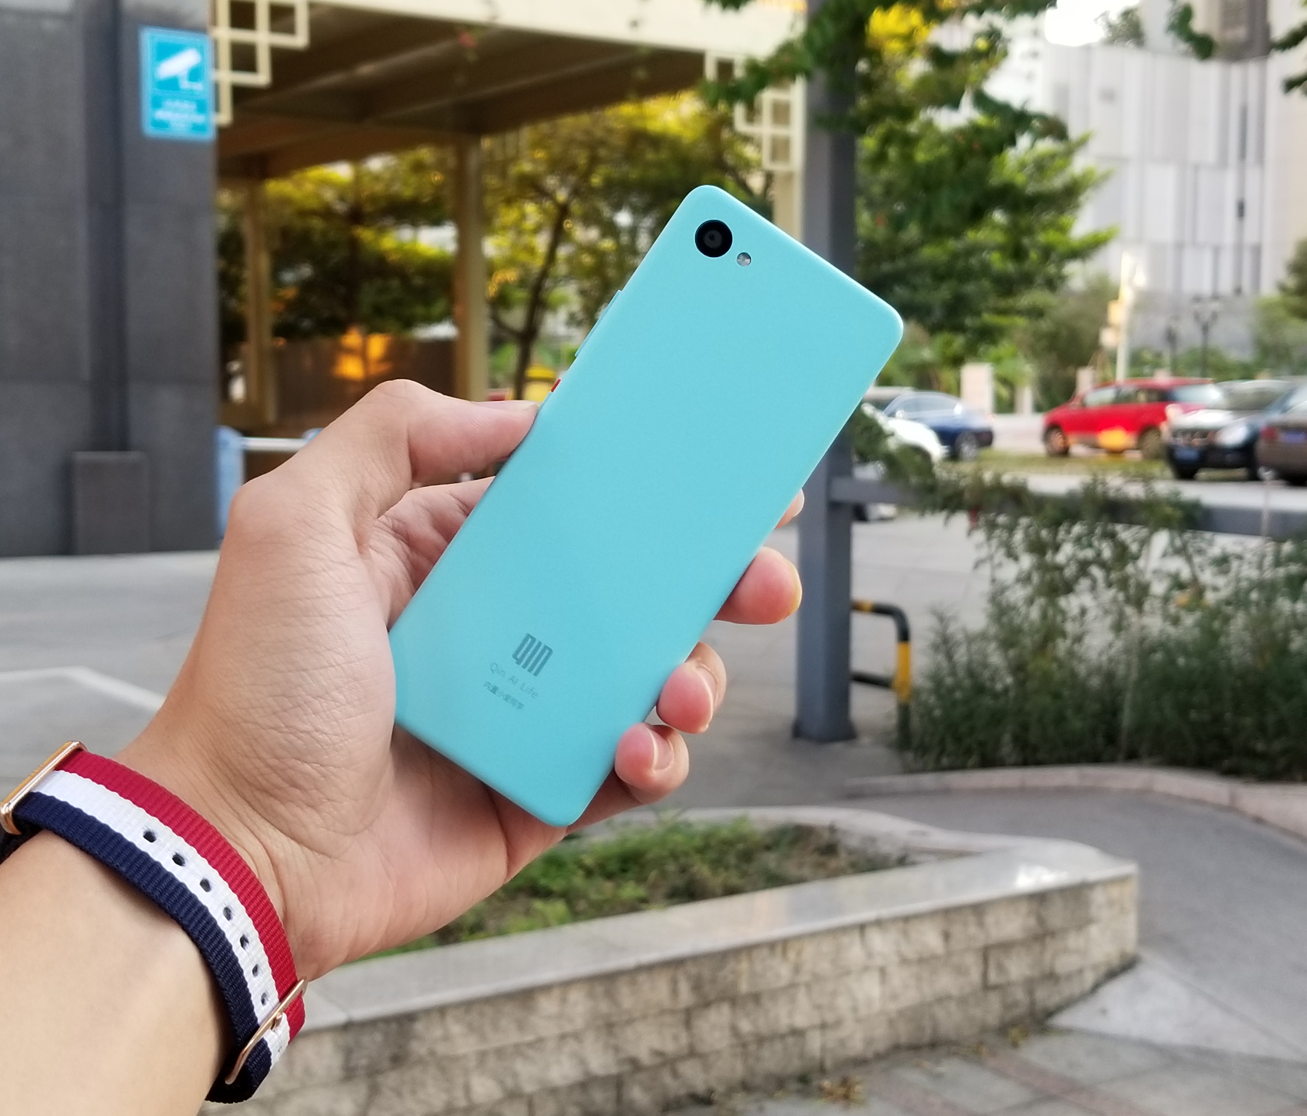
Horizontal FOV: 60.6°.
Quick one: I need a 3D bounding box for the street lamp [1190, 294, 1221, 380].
[{"bbox_3d":[18.775,-6.897,38.000,1.050,4.150,0.500,0,5,0],"label":"street lamp"}]

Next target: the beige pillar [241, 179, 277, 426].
[{"bbox_3d":[-4.795,-2.992,13.600,0.270,3.300,0.270,3,6,34],"label":"beige pillar"}]

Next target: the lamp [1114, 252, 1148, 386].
[{"bbox_3d":[13.236,-5.852,31.000,0.850,5.200,0.450,0,5,0],"label":"lamp"}]

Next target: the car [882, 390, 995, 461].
[{"bbox_3d":[5.200,-2.832,24.200,4.500,1.460,1.800,-2,5,-20],"label":"car"}]

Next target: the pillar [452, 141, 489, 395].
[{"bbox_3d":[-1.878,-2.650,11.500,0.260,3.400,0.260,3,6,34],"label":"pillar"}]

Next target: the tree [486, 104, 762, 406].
[{"bbox_3d":[-0.469,-4.253,17.000,4.700,6.300,4.500,0,5,0],"label":"tree"}]

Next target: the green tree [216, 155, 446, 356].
[{"bbox_3d":[-5.425,-4.338,19.000,4.700,5.700,4.500,0,5,0],"label":"green tree"}]

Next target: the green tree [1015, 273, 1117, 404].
[{"bbox_3d":[13.643,-7.101,37.000,3.600,4.700,3.500,0,5,0],"label":"green tree"}]

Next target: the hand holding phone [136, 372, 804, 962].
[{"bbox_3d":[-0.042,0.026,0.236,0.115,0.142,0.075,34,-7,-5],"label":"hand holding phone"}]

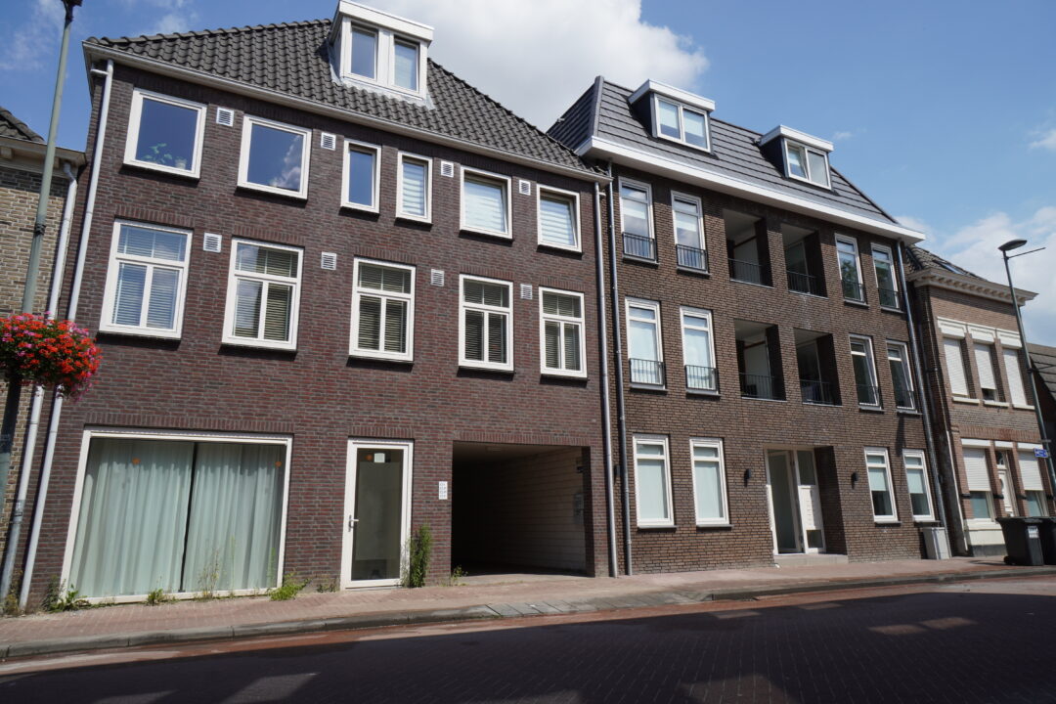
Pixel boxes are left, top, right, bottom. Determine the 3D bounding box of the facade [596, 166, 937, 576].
[{"bbox_3d":[6.200,0.560,15.759,10.374,8.869,0.600,6,-16,-26],"label":"facade"}]

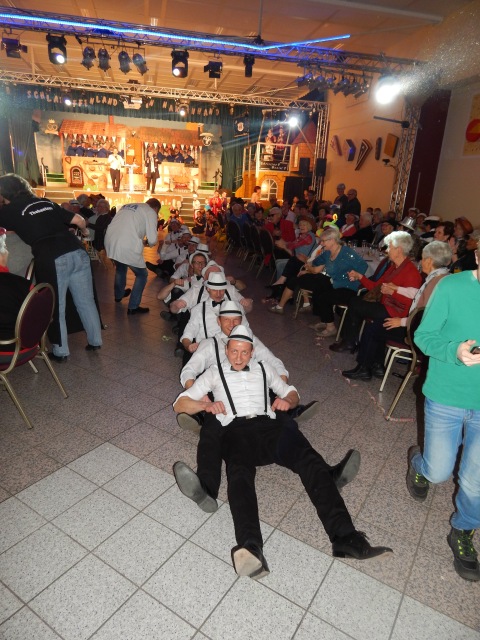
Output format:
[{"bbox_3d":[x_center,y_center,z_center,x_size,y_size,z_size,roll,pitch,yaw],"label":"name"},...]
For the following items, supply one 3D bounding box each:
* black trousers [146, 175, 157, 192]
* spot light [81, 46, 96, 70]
[{"bbox_3d":[-3.994,-6.264,19.300,0.420,0.920,0.260,-2,18,-14],"label":"black trousers"},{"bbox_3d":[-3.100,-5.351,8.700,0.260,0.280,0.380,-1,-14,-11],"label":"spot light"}]

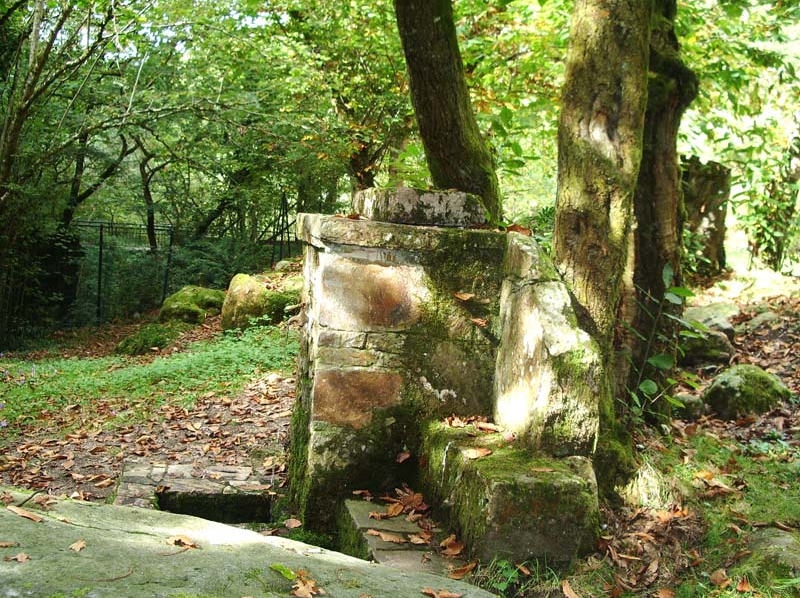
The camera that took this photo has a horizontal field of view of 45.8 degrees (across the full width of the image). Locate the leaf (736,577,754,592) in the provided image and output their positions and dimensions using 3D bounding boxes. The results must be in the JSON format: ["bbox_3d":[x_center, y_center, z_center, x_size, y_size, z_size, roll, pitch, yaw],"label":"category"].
[{"bbox_3d":[1.326,1.096,3.637,0.068,0.035,0.065,4,6,19],"label":"leaf"}]

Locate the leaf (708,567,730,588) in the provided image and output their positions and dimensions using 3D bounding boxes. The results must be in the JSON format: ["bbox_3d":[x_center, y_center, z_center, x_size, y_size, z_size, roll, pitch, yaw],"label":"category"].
[{"bbox_3d":[1.246,1.087,3.696,0.083,0.045,0.090,4,6,19],"label":"leaf"}]

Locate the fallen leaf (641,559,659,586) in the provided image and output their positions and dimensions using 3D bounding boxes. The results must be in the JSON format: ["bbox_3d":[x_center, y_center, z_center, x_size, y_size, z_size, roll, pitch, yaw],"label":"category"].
[{"bbox_3d":[1.000,1.096,3.796,0.075,0.055,0.130,4,6,15],"label":"fallen leaf"}]

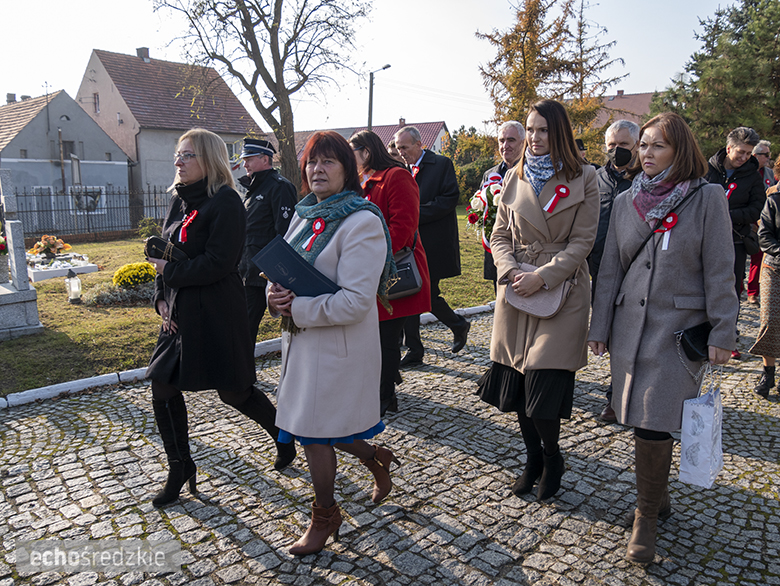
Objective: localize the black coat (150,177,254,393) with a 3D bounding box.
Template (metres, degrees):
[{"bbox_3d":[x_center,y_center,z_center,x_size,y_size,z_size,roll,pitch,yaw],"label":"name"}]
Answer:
[{"bbox_3d":[-0.843,-0.047,3.075,0.450,0.930,0.470,-7,13,-33],"label":"black coat"}]

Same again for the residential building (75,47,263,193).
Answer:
[{"bbox_3d":[-14.397,-9.905,43.264,9.338,9.582,8.633,9,13,39],"label":"residential building"}]

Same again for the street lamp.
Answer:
[{"bbox_3d":[-0.650,-10.145,41.844,1.500,7.600,0.350,3,11,14],"label":"street lamp"}]

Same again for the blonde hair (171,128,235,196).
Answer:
[{"bbox_3d":[-0.815,-0.567,2.946,0.260,0.290,0.230,-7,13,-31],"label":"blonde hair"}]

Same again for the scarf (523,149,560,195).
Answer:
[{"bbox_3d":[0.650,-0.512,2.900,0.190,0.220,0.190,9,13,39],"label":"scarf"}]

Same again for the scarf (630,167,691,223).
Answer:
[{"bbox_3d":[0.966,-0.357,2.426,0.220,0.205,0.210,8,14,38],"label":"scarf"}]

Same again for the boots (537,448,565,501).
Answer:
[{"bbox_3d":[0.747,0.839,3.140,0.088,0.195,0.225,10,14,41],"label":"boots"}]

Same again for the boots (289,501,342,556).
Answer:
[{"bbox_3d":[-0.292,0.913,2.655,0.225,0.185,0.090,-5,12,-32],"label":"boots"}]

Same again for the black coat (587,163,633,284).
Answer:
[{"bbox_3d":[1.352,-0.400,3.950,0.520,0.720,0.330,8,12,33],"label":"black coat"}]

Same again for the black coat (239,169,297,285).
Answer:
[{"bbox_3d":[-0.779,-0.416,4.300,0.340,0.760,0.500,-5,12,-31],"label":"black coat"}]

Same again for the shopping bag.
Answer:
[{"bbox_3d":[1.158,0.497,2.526,0.115,0.430,0.140,7,13,32],"label":"shopping bag"}]

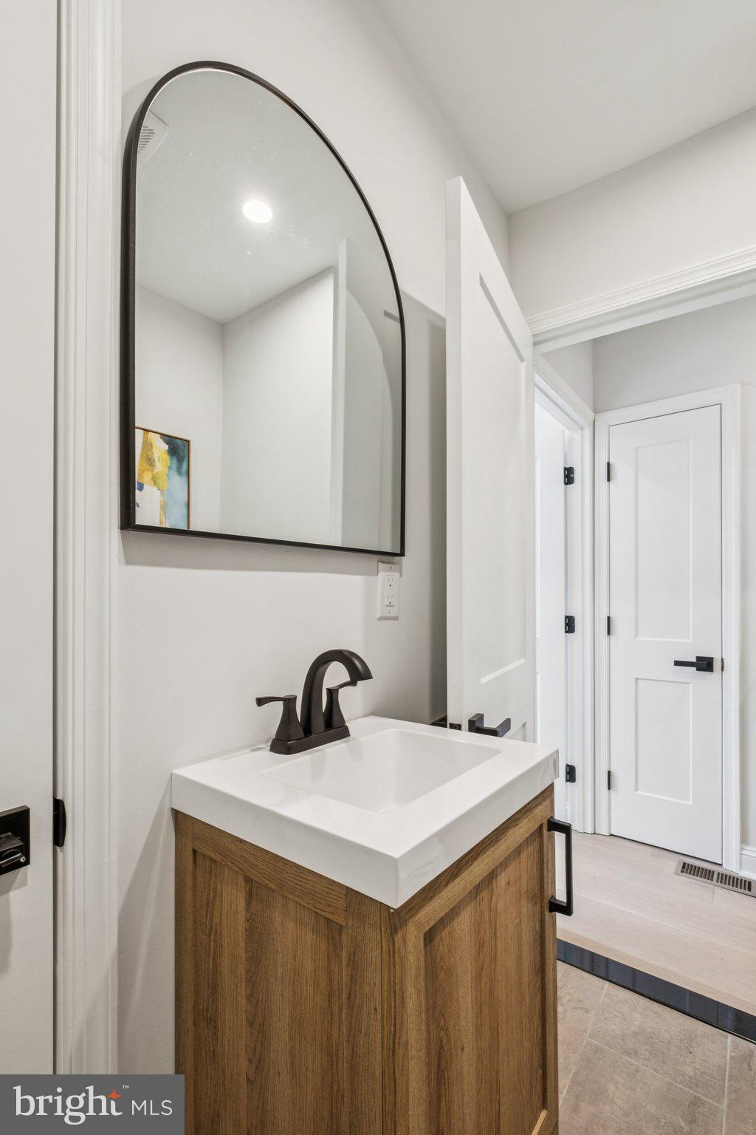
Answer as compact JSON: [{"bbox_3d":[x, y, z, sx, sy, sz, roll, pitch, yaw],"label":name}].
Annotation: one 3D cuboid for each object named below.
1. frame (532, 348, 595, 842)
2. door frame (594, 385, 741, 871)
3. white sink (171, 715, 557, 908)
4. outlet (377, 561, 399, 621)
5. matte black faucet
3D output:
[{"bbox_3d":[0.797,0.255,2.119,0.121,2.116,0.889,-1,-2,38],"label":"frame"},{"bbox_3d":[1.378,0.263,2.288,0.611,2.116,0.091,-1,-2,38],"label":"door frame"},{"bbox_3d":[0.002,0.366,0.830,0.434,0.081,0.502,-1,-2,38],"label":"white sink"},{"bbox_3d":[0.025,0.059,1.192,0.012,0.131,0.084,-1,-2,38],"label":"outlet"},{"bbox_3d":[-0.082,0.239,0.899,0.162,0.178,0.258,-1,-2,38],"label":"matte black faucet"}]

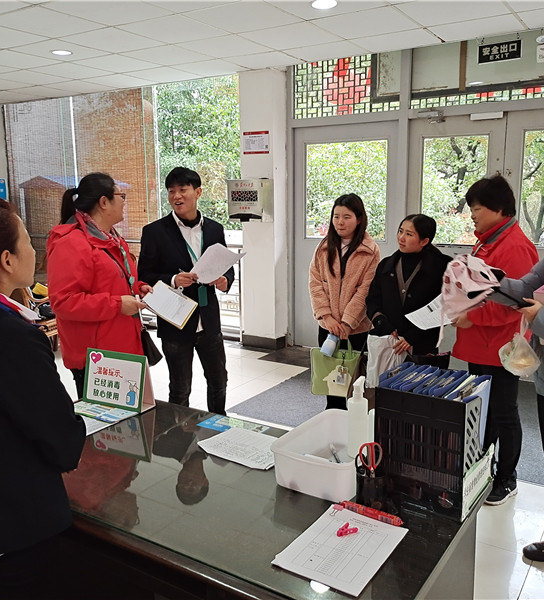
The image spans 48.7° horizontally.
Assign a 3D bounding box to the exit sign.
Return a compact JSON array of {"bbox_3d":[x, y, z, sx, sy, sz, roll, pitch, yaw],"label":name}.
[{"bbox_3d":[1.746,-1.893,4.596,0.325,0.130,0.025,6,12,33],"label":"exit sign"}]

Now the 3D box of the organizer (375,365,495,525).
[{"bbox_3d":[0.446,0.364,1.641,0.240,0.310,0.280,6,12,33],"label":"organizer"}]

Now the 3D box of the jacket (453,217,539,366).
[{"bbox_3d":[1.110,-0.035,2.980,0.360,0.740,0.450,-5,11,-23],"label":"jacket"}]

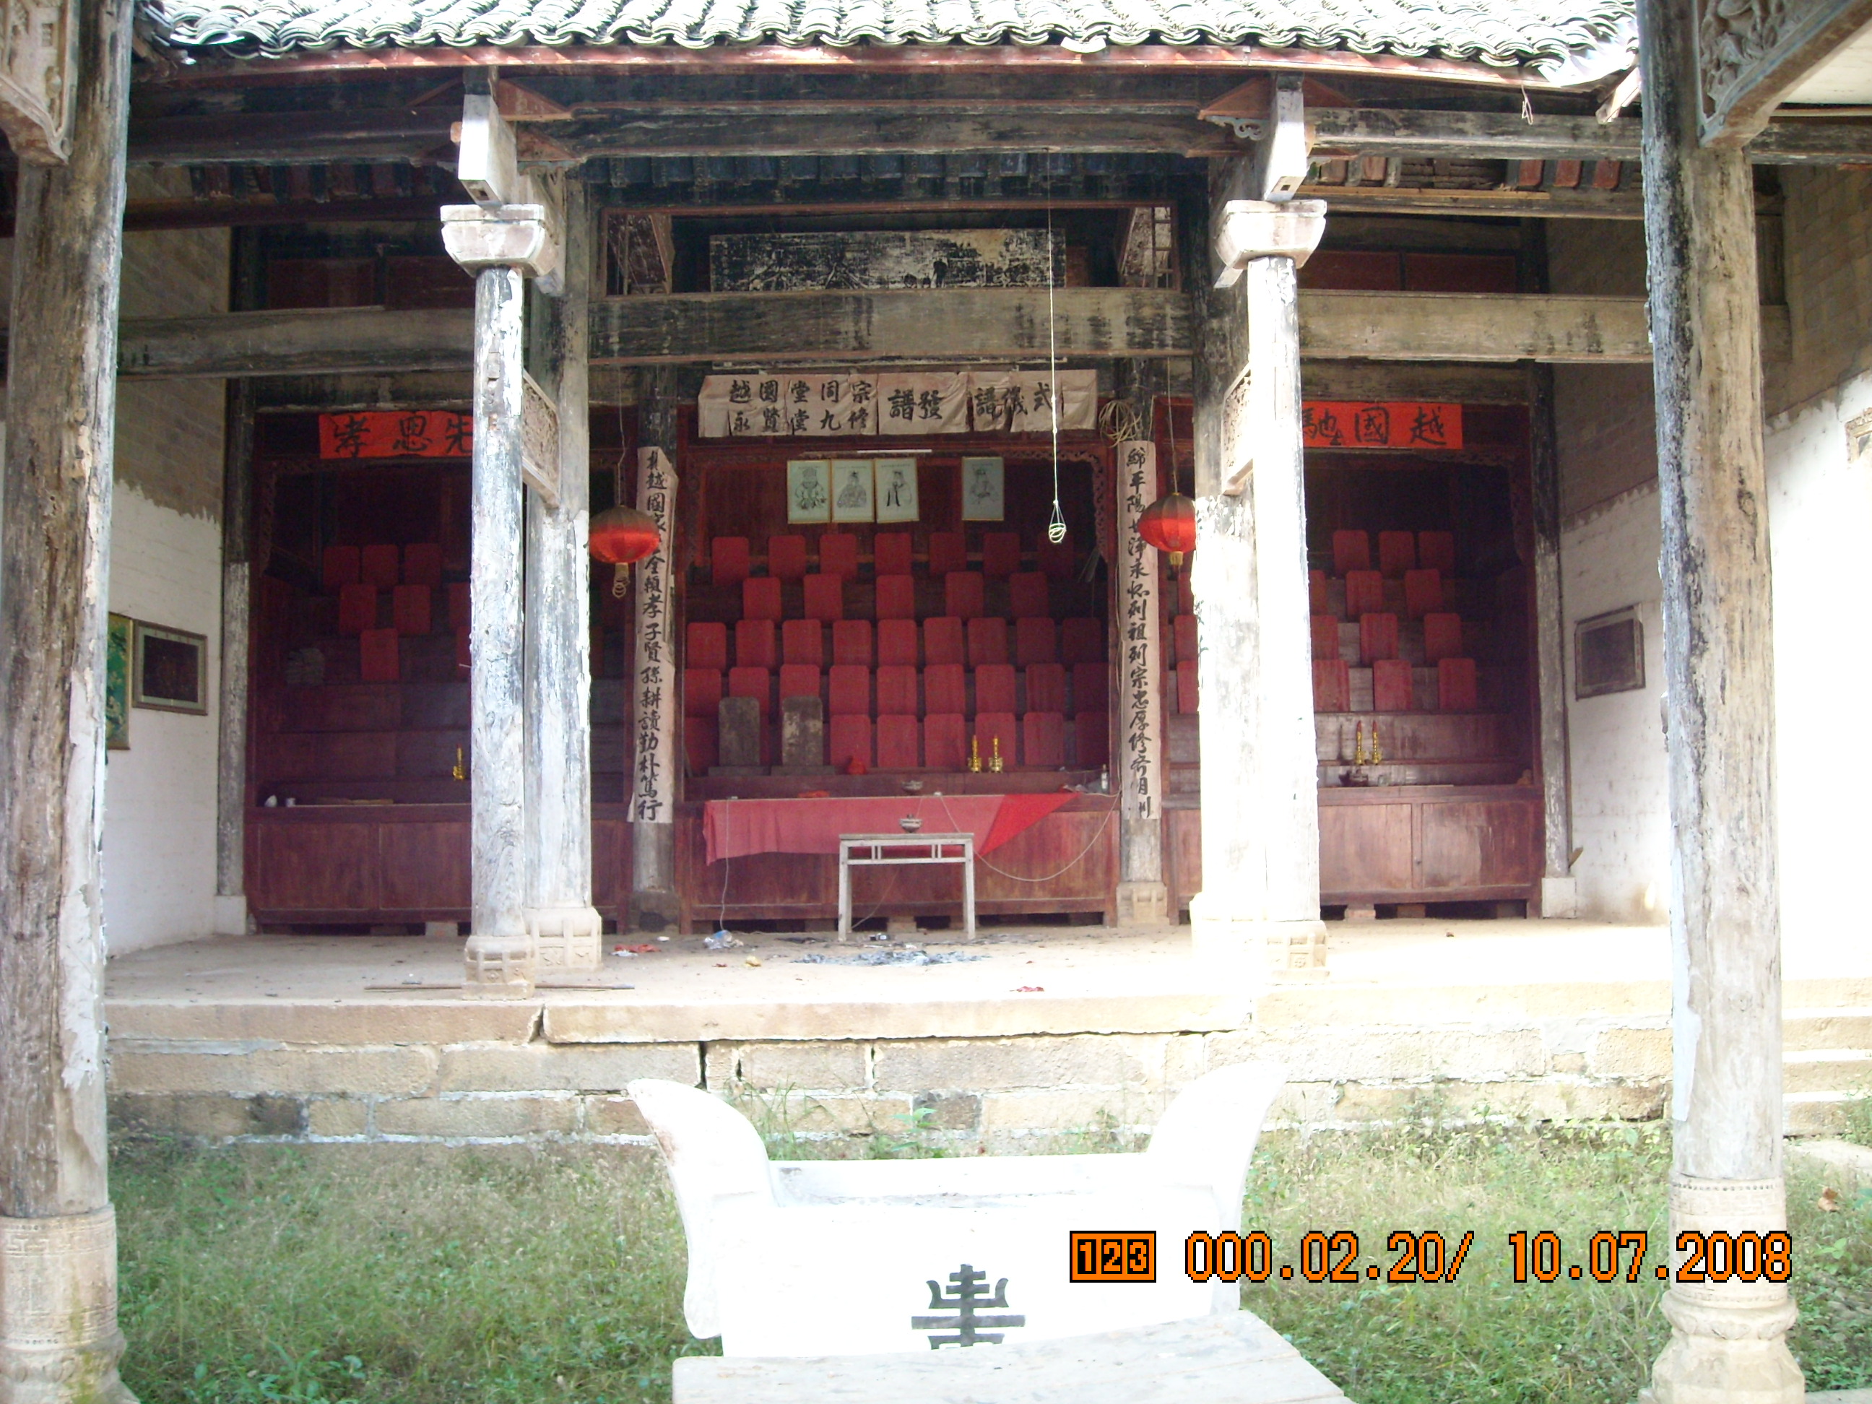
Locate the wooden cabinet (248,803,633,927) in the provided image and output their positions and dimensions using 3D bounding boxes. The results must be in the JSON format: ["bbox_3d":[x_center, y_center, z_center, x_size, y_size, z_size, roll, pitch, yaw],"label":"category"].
[{"bbox_3d":[-4.150,1.411,16.153,3.241,1.079,0.550,-1,-4,-1],"label":"wooden cabinet"}]

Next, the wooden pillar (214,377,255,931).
[{"bbox_3d":[-5.922,-0.463,16.107,0.280,4.851,0.280,-1,-4,-1],"label":"wooden pillar"}]

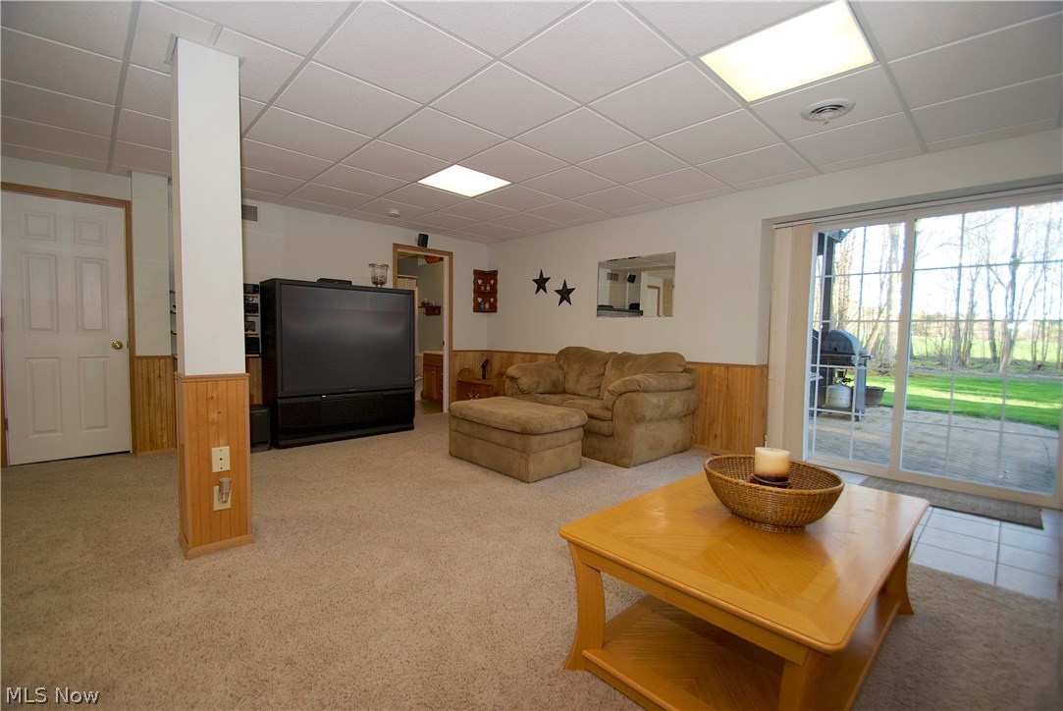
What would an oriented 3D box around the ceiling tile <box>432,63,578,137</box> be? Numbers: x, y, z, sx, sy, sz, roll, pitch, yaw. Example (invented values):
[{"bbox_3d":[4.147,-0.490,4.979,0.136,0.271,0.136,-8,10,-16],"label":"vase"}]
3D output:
[{"bbox_3d":[-0.141,-1.359,2.417,0.605,0.025,0.605,-3,5,-44],"label":"ceiling tile"}]

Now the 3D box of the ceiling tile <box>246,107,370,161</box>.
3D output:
[{"bbox_3d":[-1.426,-1.408,2.858,0.600,0.025,0.600,-2,4,-44],"label":"ceiling tile"}]

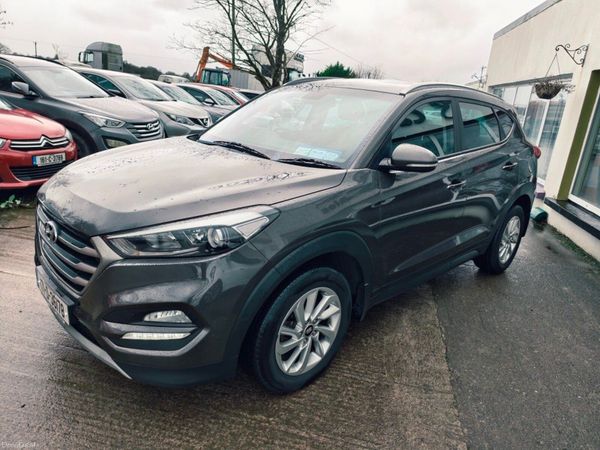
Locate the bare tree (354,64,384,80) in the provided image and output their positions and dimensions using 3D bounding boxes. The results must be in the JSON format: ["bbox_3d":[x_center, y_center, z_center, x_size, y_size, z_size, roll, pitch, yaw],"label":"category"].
[{"bbox_3d":[4.898,-9.643,29.592,3.000,4.240,3.000,4,16,0],"label":"bare tree"}]

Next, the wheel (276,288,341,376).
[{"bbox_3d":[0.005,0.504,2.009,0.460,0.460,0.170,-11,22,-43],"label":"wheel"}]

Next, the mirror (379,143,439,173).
[{"bbox_3d":[0.575,-0.353,2.101,0.190,0.165,0.230,-11,22,-43],"label":"mirror"}]

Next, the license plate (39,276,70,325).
[{"bbox_3d":[-1.211,0.333,1.949,0.020,0.111,0.520,-11,22,-43],"label":"license plate"}]

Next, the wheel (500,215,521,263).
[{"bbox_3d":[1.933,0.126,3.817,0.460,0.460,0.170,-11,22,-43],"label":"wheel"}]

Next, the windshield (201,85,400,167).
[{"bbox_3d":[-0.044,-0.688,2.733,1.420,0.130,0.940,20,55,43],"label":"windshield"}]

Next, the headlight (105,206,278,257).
[{"bbox_3d":[-0.413,0.031,1.610,0.610,0.220,0.390,-11,22,-43],"label":"headlight"}]

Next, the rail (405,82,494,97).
[{"bbox_3d":[1.227,-0.976,3.039,1.620,0.125,0.080,-11,22,-43],"label":"rail"}]

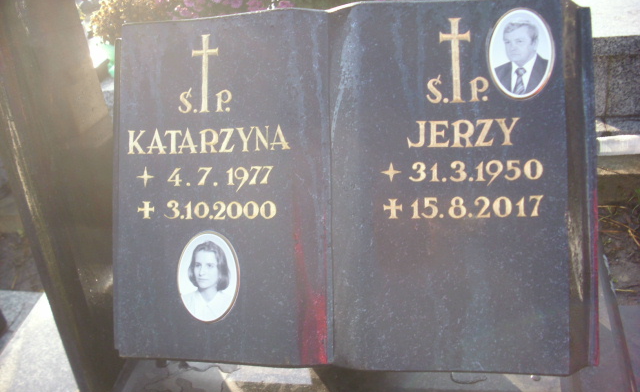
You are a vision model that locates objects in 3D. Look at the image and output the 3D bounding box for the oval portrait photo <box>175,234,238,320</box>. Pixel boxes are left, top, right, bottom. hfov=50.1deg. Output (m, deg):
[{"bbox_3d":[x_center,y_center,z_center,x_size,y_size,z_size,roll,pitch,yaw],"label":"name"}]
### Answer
[{"bbox_3d":[-0.179,0.131,1.100,0.106,0.145,0.010,-1,-4,16],"label":"oval portrait photo"}]

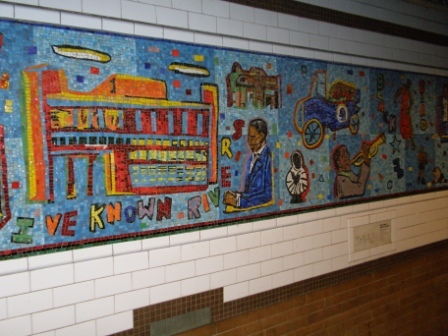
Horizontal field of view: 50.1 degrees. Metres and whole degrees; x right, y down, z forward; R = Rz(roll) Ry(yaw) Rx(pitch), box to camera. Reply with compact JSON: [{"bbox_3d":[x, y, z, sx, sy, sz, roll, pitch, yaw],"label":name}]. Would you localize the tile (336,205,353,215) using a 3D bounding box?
[{"bbox_3d":[0.687,0.238,2.730,0.159,0.044,0.012,-3,3,-38],"label":"tile"}]

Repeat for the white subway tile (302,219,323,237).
[{"bbox_3d":[0.473,0.323,2.565,0.152,0.074,0.010,-3,3,-38],"label":"white subway tile"}]

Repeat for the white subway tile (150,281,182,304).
[{"bbox_3d":[-0.246,0.518,1.998,0.152,0.074,0.010,-3,3,-38],"label":"white subway tile"}]

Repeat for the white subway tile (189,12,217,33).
[{"bbox_3d":[-0.096,-0.627,2.066,0.152,0.076,0.010,-3,4,-38],"label":"white subway tile"}]

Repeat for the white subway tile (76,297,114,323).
[{"bbox_3d":[-0.484,0.530,1.798,0.152,0.076,0.010,-3,4,-38],"label":"white subway tile"}]

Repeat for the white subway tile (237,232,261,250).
[{"bbox_3d":[0.112,0.340,2.262,0.150,0.075,0.010,-4,4,-38],"label":"white subway tile"}]

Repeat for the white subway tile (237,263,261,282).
[{"bbox_3d":[0.114,0.489,2.268,0.150,0.075,0.010,-4,4,-38],"label":"white subway tile"}]

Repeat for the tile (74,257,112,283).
[{"bbox_3d":[-0.491,0.381,1.802,0.152,0.075,0.010,-3,3,-38],"label":"tile"}]

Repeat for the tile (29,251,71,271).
[{"bbox_3d":[-0.612,0.326,1.692,0.155,0.050,0.010,-3,3,-38],"label":"tile"}]

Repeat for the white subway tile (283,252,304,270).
[{"bbox_3d":[0.357,0.481,2.482,0.152,0.075,0.010,-3,3,-38],"label":"white subway tile"}]

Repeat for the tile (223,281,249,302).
[{"bbox_3d":[0.057,0.574,2.245,0.152,0.075,0.010,-3,3,-38],"label":"tile"}]

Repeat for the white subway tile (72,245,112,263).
[{"bbox_3d":[-0.487,0.318,1.785,0.152,0.045,0.012,-3,4,-38],"label":"white subway tile"}]

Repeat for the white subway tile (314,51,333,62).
[{"bbox_3d":[0.535,-0.607,2.577,0.152,0.051,0.015,-3,4,-38],"label":"white subway tile"}]

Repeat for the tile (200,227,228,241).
[{"bbox_3d":[-0.049,0.288,2.115,0.150,0.045,0.012,-4,4,-38],"label":"tile"}]

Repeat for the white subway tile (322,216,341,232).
[{"bbox_3d":[0.600,0.316,2.666,0.152,0.075,0.010,-4,5,-38],"label":"white subway tile"}]

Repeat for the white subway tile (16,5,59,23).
[{"bbox_3d":[-0.643,-0.526,1.649,0.152,0.042,0.015,-3,4,-38],"label":"white subway tile"}]

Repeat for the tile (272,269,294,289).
[{"bbox_3d":[0.299,0.562,2.442,0.152,0.075,0.010,-4,5,-38],"label":"tile"}]

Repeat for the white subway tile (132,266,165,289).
[{"bbox_3d":[-0.307,0.445,1.944,0.152,0.074,0.012,-3,4,-38],"label":"white subway tile"}]

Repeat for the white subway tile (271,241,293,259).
[{"bbox_3d":[0.294,0.410,2.425,0.152,0.074,0.010,-3,3,-38],"label":"white subway tile"}]

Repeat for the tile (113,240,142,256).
[{"bbox_3d":[-0.380,0.313,1.877,0.123,0.050,0.010,-3,3,-38],"label":"tile"}]

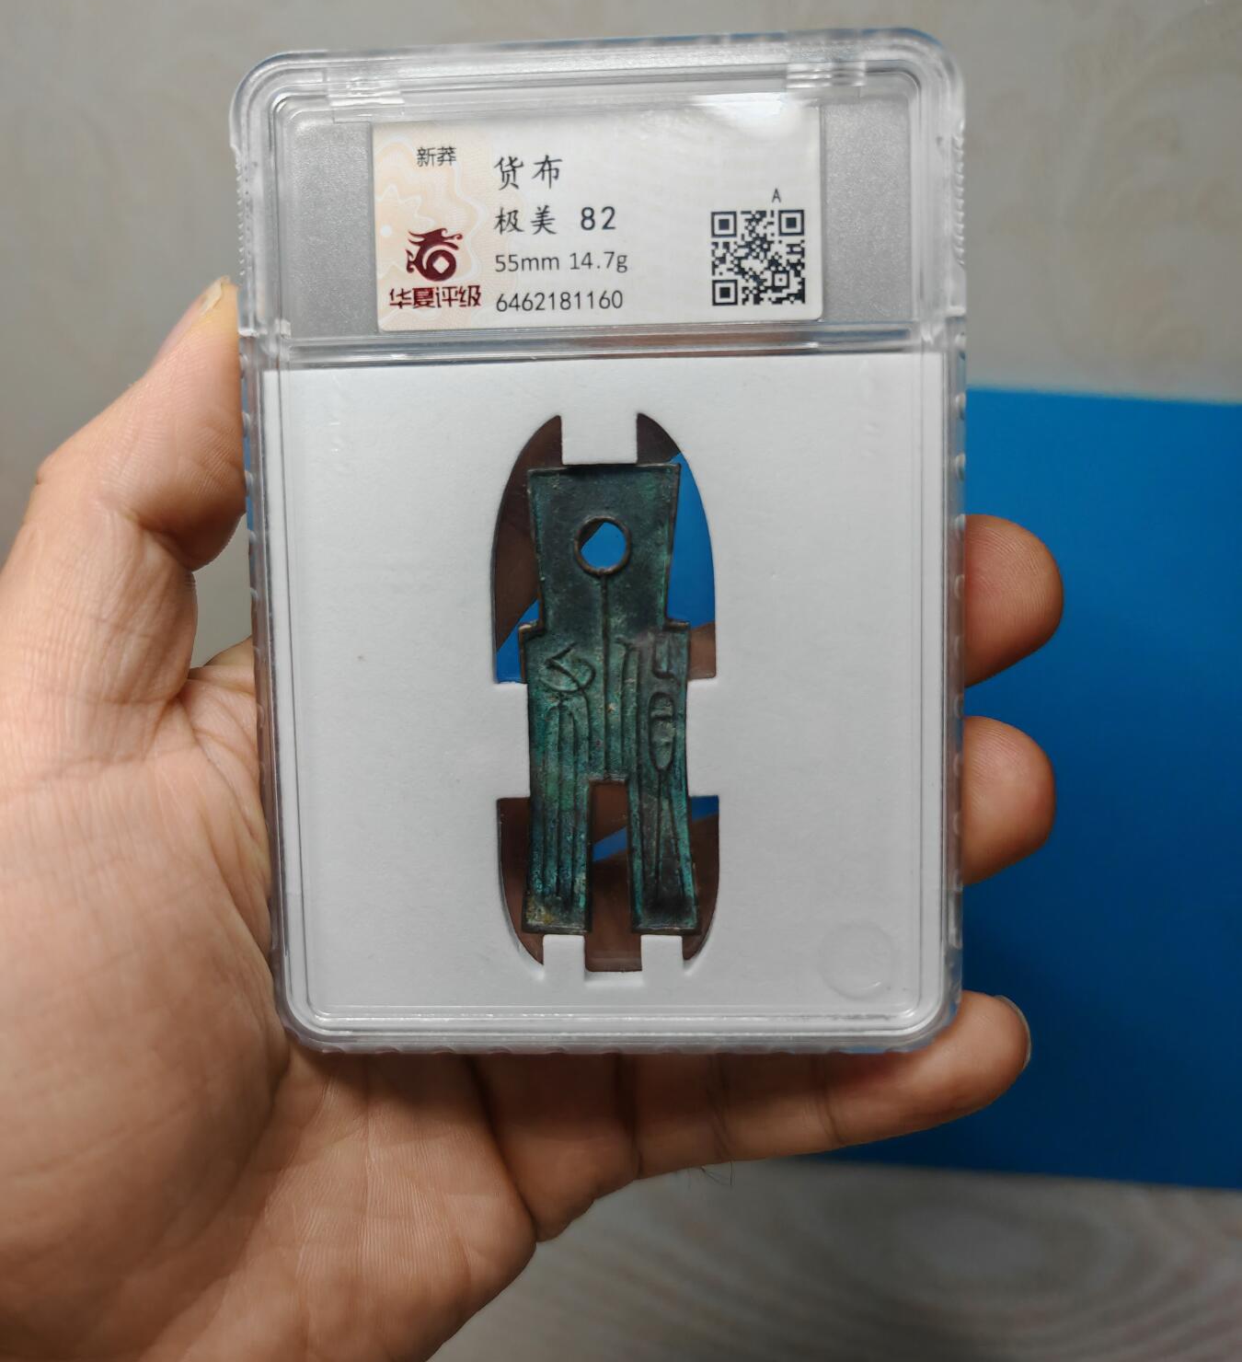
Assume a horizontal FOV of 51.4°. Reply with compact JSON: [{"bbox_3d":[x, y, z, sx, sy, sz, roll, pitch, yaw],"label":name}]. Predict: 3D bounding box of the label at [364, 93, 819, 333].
[{"bbox_3d":[-0.003,-0.052,0.145,0.050,0.024,0.001,-1,6,3],"label":"label"}]

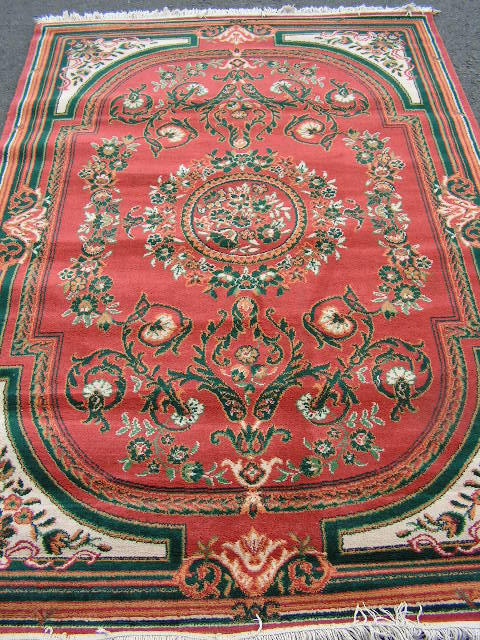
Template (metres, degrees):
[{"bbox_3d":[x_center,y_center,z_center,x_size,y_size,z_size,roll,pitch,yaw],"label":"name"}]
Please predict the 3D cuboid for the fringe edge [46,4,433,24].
[{"bbox_3d":[-0.017,-1.291,2.801,1.700,0.020,0.070,-2,52,0],"label":"fringe edge"}]

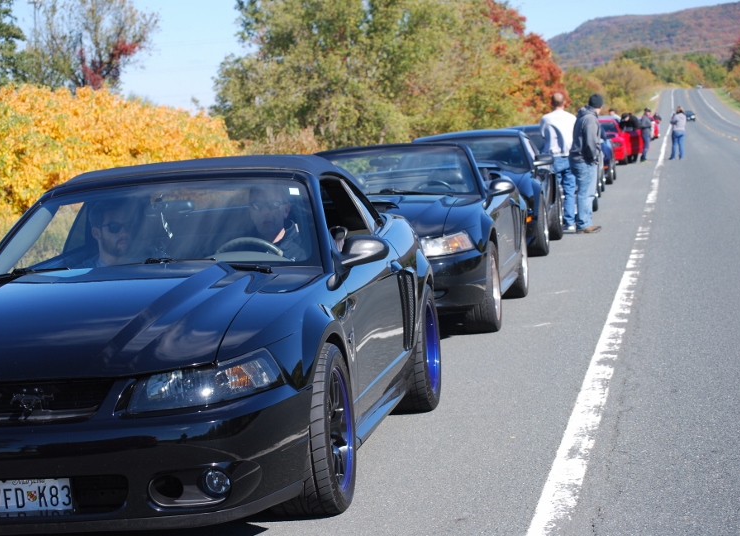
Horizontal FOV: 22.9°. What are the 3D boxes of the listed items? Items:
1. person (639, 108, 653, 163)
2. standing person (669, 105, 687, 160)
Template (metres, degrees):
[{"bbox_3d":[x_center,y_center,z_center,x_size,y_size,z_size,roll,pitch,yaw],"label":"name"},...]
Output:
[{"bbox_3d":[8.954,-4.308,59.200,0.340,1.740,0.480,-3,4,6],"label":"person"},{"bbox_3d":[9.889,-4.328,58.500,0.500,1.680,0.450,-5,4,-27],"label":"standing person"}]

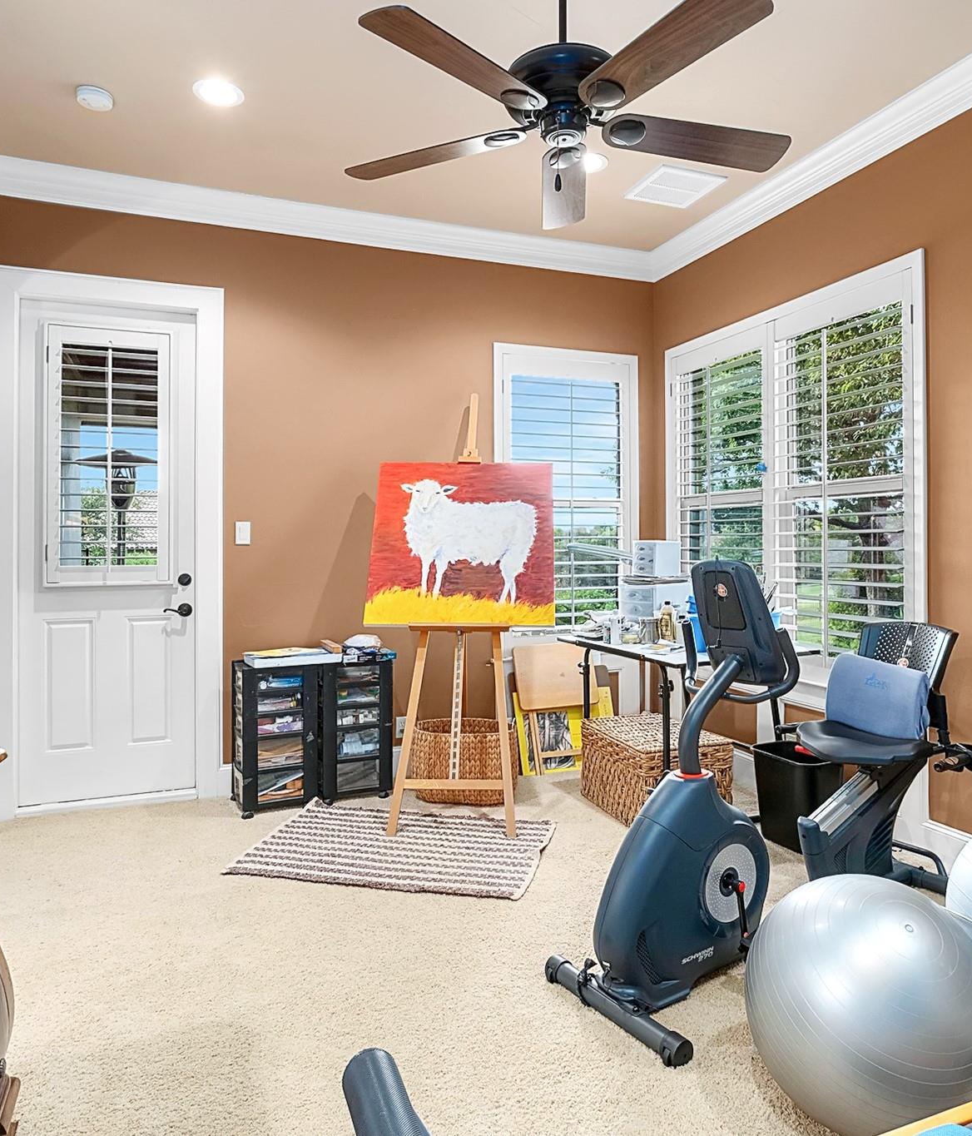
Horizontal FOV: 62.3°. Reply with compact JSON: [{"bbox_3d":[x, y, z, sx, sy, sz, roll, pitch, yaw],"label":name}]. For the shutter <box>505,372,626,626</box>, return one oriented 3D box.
[{"bbox_3d":[0.484,-0.393,4.782,0.794,1.500,0.060,0,2,-20],"label":"shutter"}]

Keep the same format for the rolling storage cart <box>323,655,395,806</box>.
[{"bbox_3d":[-0.684,0.819,4.157,0.340,0.695,0.340,-1,1,-23],"label":"rolling storage cart"}]

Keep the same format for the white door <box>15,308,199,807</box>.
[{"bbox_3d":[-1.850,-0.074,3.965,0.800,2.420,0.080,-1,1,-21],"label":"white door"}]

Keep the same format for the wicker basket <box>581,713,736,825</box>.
[{"bbox_3d":[0.818,0.978,3.906,0.500,0.370,0.670,-1,1,-21],"label":"wicker basket"}]

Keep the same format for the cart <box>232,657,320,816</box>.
[{"bbox_3d":[-1.055,0.830,3.987,0.355,0.685,0.380,-1,2,-29],"label":"cart"}]

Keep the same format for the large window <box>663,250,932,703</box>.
[{"bbox_3d":[1.410,-0.404,3.990,0.100,1.737,1.806,0,2,-20],"label":"large window"}]

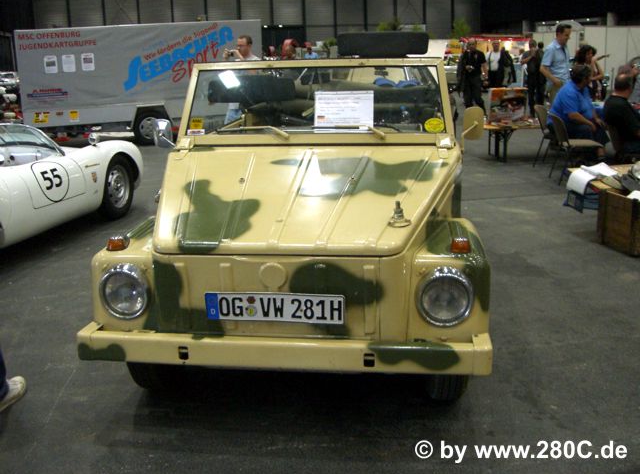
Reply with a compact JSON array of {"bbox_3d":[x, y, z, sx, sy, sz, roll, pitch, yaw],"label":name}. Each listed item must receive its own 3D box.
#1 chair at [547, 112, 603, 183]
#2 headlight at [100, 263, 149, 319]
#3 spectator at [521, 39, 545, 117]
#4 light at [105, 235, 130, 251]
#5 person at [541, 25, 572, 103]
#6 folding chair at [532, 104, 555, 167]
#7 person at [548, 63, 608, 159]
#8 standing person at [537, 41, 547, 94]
[{"bbox_3d":[2.998,-1.059,8.285,0.540,0.810,0.480,0,15,4],"label":"chair"},{"bbox_3d":[-0.770,0.214,2.764,0.200,0.205,0.090,0,14,7],"label":"headlight"},{"bbox_3d":[4.981,-3.717,16.429,0.550,1.740,0.400,8,17,32],"label":"spectator"},{"bbox_3d":[-0.818,0.028,2.850,0.072,0.053,0.085,1,15,8],"label":"light"},{"bbox_3d":[3.149,-1.877,9.352,0.500,1.840,0.360,-13,19,-38],"label":"person"},{"bbox_3d":[3.158,-1.332,9.177,0.550,0.810,0.500,6,16,27],"label":"folding chair"},{"bbox_3d":[3.498,-1.675,9.508,0.850,1.290,0.600,4,15,20],"label":"person"},{"bbox_3d":[6.097,-4.483,19.338,0.500,1.720,0.350,3,15,17],"label":"standing person"}]

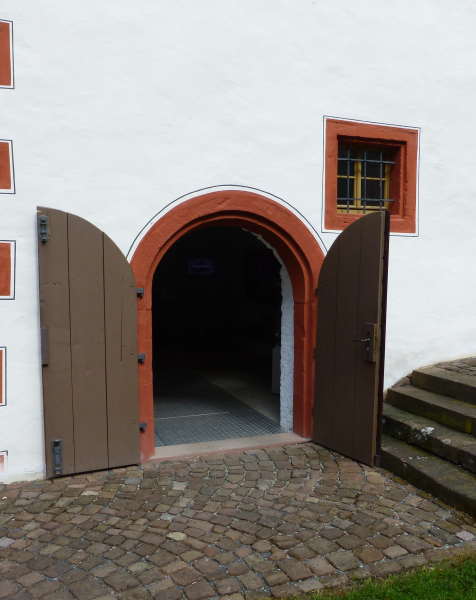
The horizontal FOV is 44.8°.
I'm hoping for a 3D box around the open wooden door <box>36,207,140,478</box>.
[{"bbox_3d":[-1.128,0.310,4.505,0.760,2.060,0.060,-1,4,-22],"label":"open wooden door"}]

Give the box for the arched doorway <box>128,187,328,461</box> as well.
[{"bbox_3d":[-0.086,0.190,5.085,1.820,2.250,0.350,-1,4,-22],"label":"arched doorway"}]

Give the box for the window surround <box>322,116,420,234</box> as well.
[{"bbox_3d":[1.231,-1.139,5.468,1.030,0.985,0.200,-1,4,-22],"label":"window surround"}]

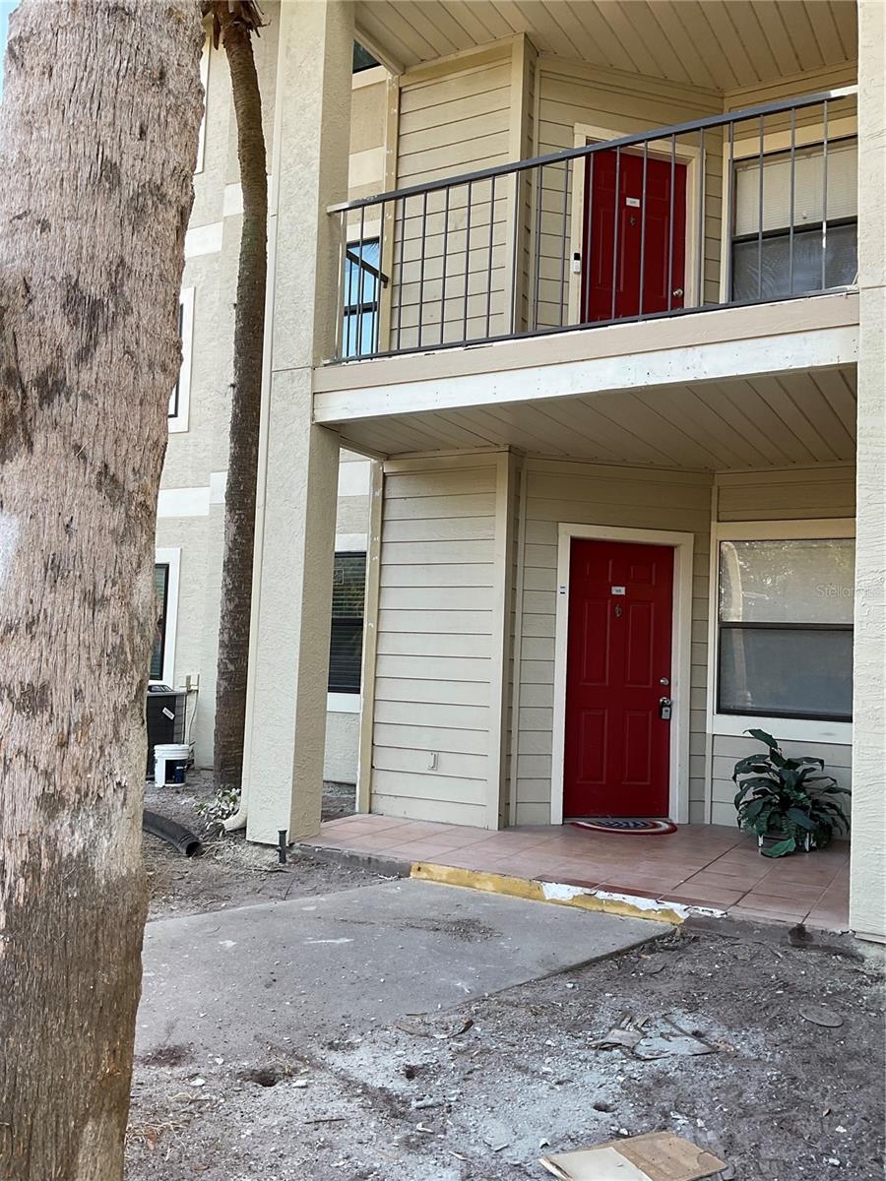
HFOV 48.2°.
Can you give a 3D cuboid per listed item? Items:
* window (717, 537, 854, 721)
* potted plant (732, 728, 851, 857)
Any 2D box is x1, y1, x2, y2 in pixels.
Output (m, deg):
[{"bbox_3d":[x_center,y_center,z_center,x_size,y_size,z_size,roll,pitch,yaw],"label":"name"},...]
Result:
[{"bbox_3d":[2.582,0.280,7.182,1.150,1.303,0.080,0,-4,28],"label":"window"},{"bbox_3d":[2.344,1.341,6.622,0.780,0.750,0.720,0,-4,28],"label":"potted plant"}]

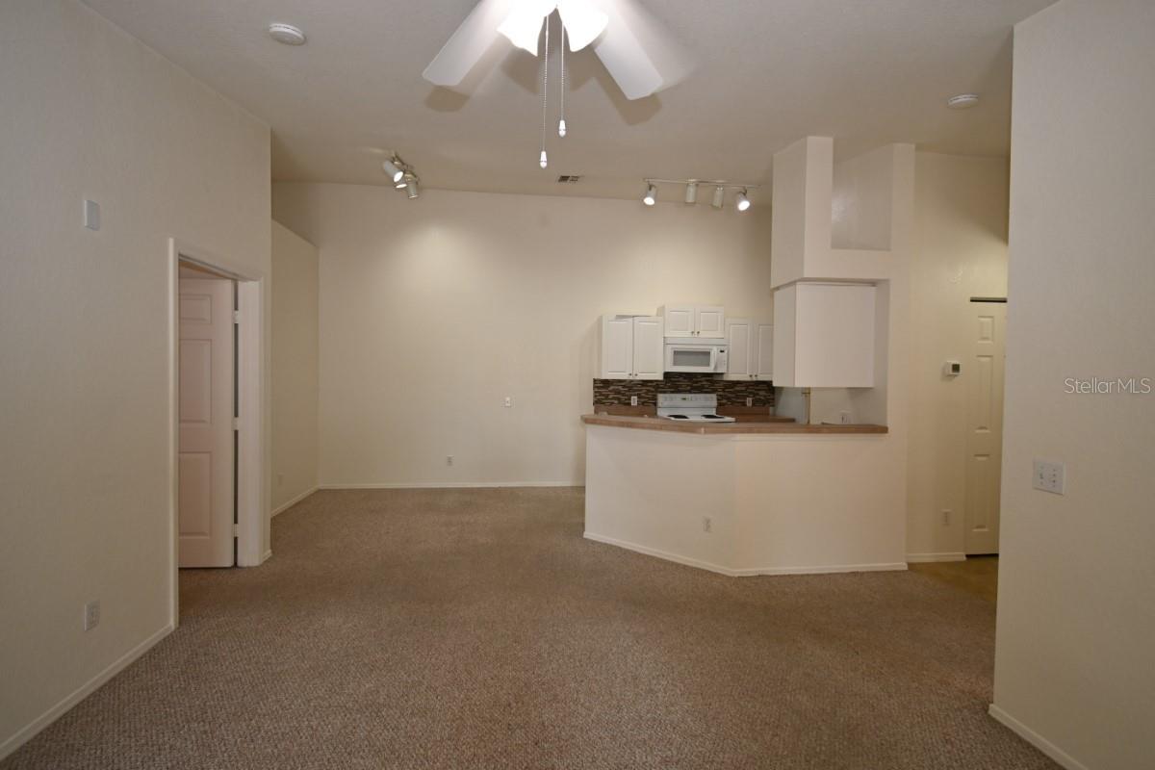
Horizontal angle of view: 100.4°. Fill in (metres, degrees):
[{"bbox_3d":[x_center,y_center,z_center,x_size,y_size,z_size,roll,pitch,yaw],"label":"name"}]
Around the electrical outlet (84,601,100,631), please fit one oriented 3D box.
[{"bbox_3d":[-2.110,1.000,2.091,0.010,0.116,0.072,1,1,-7],"label":"electrical outlet"}]

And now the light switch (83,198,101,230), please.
[{"bbox_3d":[-2.088,-0.727,2.069,0.010,0.113,0.074,1,1,-7],"label":"light switch"}]

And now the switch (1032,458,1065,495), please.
[{"bbox_3d":[1.780,0.345,1.816,0.010,0.116,0.116,1,1,-7],"label":"switch"}]

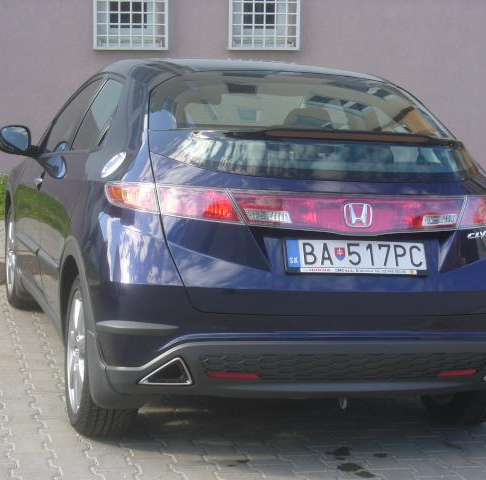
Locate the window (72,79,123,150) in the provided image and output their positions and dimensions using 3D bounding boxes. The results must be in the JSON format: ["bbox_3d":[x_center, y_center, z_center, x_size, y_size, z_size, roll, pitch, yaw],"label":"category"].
[{"bbox_3d":[-0.591,-0.523,5.411,0.100,0.370,0.820,22,1,-18],"label":"window"}]

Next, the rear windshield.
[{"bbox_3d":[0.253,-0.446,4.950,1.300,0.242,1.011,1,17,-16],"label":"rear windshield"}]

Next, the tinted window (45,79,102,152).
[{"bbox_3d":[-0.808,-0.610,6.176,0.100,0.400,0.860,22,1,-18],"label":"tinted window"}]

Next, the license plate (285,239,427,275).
[{"bbox_3d":[0.400,0.061,4.473,0.525,0.120,0.030,1,-21,-16],"label":"license plate"}]

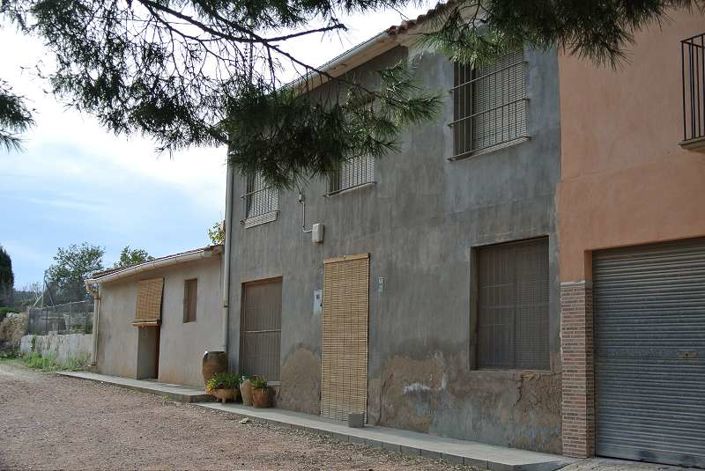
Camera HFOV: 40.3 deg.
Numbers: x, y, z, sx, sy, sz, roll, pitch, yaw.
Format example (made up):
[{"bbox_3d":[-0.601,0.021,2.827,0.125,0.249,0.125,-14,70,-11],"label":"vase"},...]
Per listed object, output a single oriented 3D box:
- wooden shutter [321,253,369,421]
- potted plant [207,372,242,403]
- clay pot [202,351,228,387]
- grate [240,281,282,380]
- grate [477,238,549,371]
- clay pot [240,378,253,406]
[{"bbox_3d":[-0.156,1.594,15.122,0.040,2.517,1.444,6,-9,-30],"label":"wooden shutter"},{"bbox_3d":[-2.405,2.848,17.901,0.634,0.576,0.634,6,-9,-30],"label":"potted plant"},{"bbox_3d":[-2.615,2.625,18.363,0.488,0.815,0.488,1,-8,0],"label":"clay pot"},{"bbox_3d":[-1.631,1.763,17.887,0.050,1.854,1.791,6,-9,-30],"label":"grate"},{"bbox_3d":[2.023,0.873,11.815,0.050,1.573,1.501,6,-9,-30],"label":"grate"},{"bbox_3d":[-1.870,2.814,17.181,0.268,0.482,0.268,1,-8,0],"label":"clay pot"}]

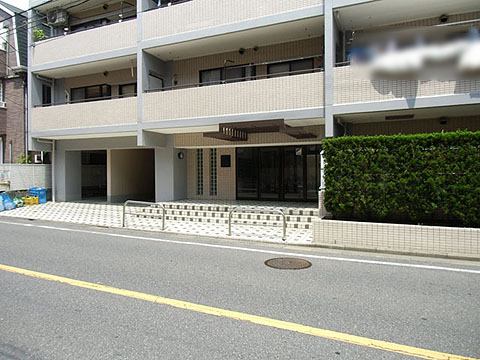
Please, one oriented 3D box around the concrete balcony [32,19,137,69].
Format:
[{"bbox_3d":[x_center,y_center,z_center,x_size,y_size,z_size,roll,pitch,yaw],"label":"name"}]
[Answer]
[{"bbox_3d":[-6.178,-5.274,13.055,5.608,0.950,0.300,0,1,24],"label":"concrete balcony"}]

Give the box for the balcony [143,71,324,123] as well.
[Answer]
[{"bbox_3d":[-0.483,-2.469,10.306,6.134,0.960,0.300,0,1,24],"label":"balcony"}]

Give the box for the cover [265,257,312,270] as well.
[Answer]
[{"bbox_3d":[0.840,1.476,5.862,0.830,0.050,0.830,0,1,0],"label":"cover"}]

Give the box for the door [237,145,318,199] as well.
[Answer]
[{"bbox_3d":[1.313,-0.241,11.848,3.128,1.980,0.150,0,1,24],"label":"door"}]

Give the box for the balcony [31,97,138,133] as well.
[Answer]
[{"bbox_3d":[-6.184,-2.513,13.016,5.642,0.950,0.250,0,1,24],"label":"balcony"}]

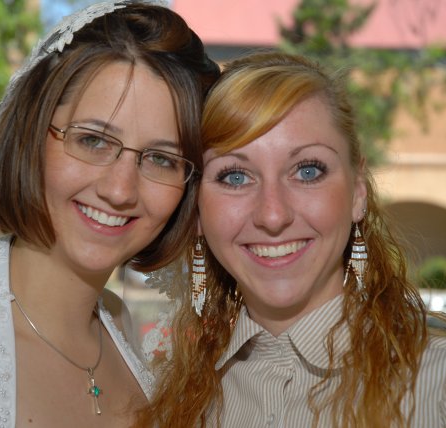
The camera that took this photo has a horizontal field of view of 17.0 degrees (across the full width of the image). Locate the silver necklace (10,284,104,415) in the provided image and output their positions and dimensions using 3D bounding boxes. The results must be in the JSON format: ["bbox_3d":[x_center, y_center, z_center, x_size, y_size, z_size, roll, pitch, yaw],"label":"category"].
[{"bbox_3d":[-0.154,0.109,1.325,0.120,0.130,0.120,2,-3,-34],"label":"silver necklace"}]

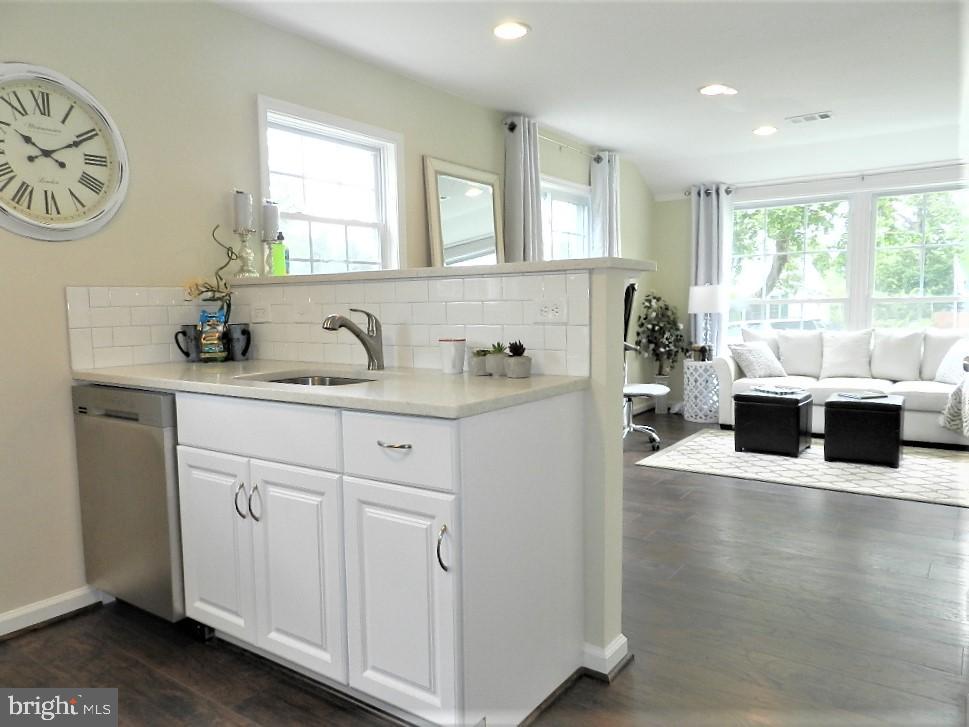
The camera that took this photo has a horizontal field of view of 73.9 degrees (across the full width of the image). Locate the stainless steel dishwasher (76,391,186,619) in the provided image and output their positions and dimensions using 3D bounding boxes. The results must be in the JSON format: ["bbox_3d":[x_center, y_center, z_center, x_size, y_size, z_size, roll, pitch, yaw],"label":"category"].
[{"bbox_3d":[-1.070,0.473,2.445,0.600,0.810,0.600,2,5,33],"label":"stainless steel dishwasher"}]

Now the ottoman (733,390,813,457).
[{"bbox_3d":[2.296,0.465,5.108,0.460,0.440,0.460,3,5,36],"label":"ottoman"}]

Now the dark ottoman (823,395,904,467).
[{"bbox_3d":[2.803,0.487,4.751,0.460,0.440,0.460,3,5,35],"label":"dark ottoman"}]

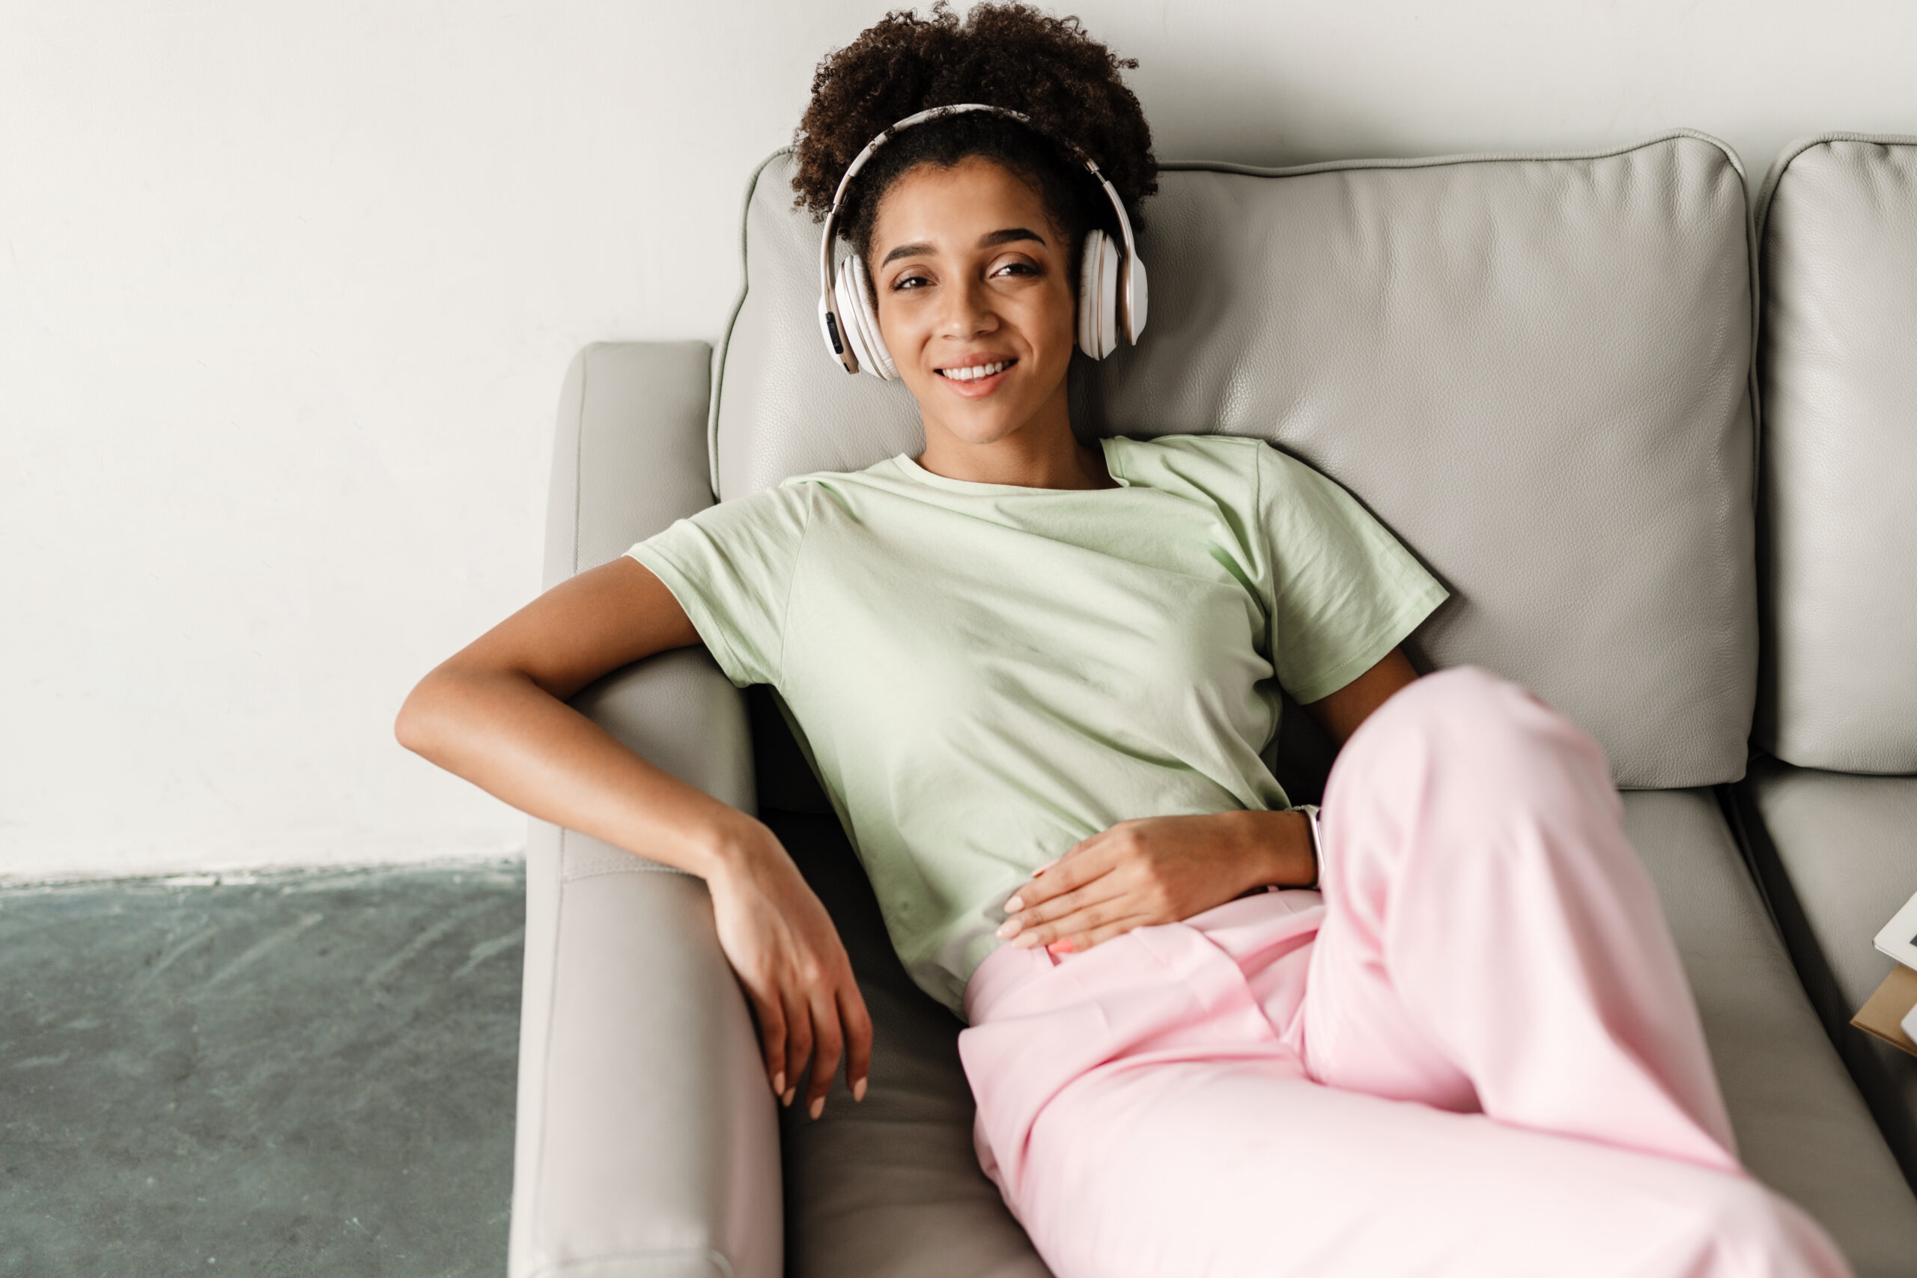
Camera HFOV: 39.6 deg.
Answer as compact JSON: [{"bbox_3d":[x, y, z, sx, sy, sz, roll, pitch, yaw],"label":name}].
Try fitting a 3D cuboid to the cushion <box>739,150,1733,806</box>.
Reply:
[{"bbox_3d":[0.192,-0.121,1.890,0.710,0.455,0.180,-3,11,-4],"label":"cushion"}]

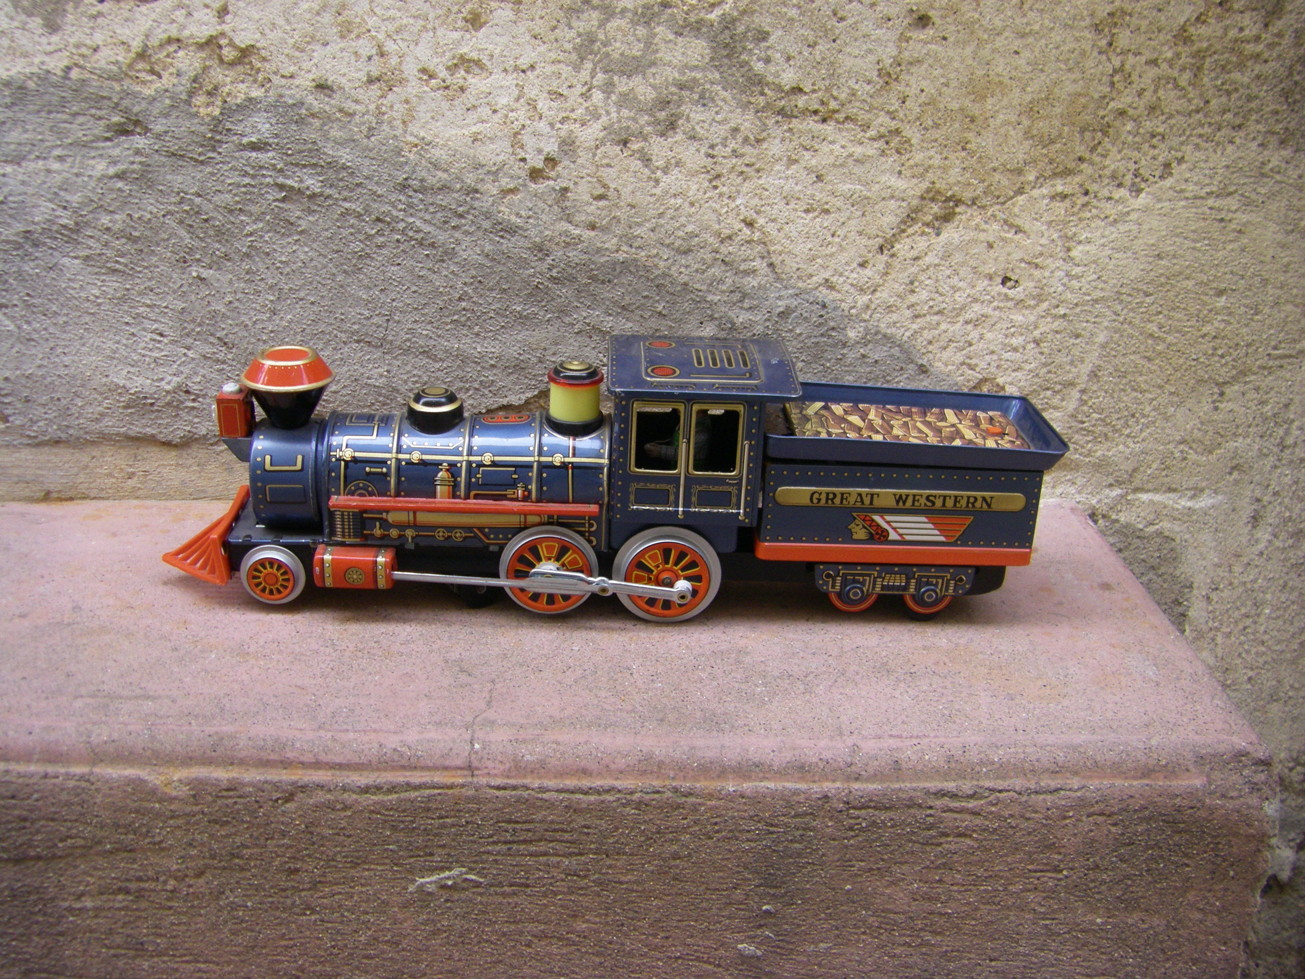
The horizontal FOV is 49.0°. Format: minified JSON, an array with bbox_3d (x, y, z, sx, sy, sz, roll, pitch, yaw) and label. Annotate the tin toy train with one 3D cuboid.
[{"bbox_3d":[-0.023,-0.006,0.643,0.395,0.117,0.073,2,23,-2],"label":"tin toy train"}]

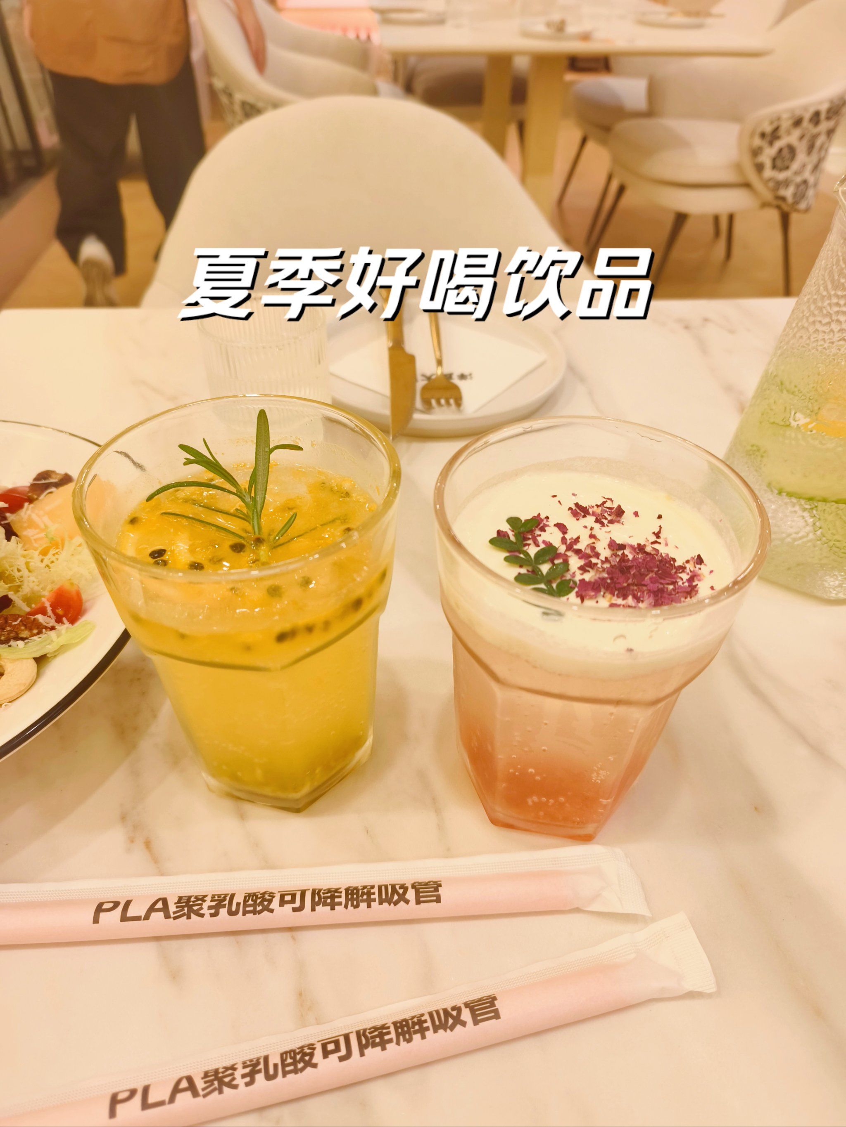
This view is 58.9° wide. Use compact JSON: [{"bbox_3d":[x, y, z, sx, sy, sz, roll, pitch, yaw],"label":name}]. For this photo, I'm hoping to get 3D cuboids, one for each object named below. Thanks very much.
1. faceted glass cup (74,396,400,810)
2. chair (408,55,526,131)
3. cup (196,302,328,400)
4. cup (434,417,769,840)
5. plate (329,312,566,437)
[{"bbox_3d":[-0.051,0.021,0.246,0.087,0.121,0.087,1,41,-1],"label":"faceted glass cup"},{"bbox_3d":[0.170,-2.094,3.282,0.620,0.800,0.570,-4,42,-6],"label":"chair"},{"bbox_3d":[-0.084,-0.095,0.415,0.065,0.084,0.065,1,42,-1],"label":"cup"},{"bbox_3d":[0.046,0.028,0.240,0.087,0.121,0.087,1,41,-1],"label":"cup"},{"bbox_3d":[0.010,-0.136,0.511,0.172,0.019,0.172,1,42,-1],"label":"plate"}]

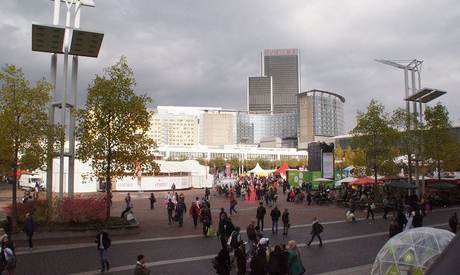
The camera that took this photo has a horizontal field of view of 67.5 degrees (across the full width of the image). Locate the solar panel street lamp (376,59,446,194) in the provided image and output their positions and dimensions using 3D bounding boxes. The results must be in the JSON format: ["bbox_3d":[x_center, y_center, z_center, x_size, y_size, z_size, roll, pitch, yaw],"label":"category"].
[{"bbox_3d":[21.853,-0.924,41.800,5.000,17.080,7.200,3,-5,-30],"label":"solar panel street lamp"}]

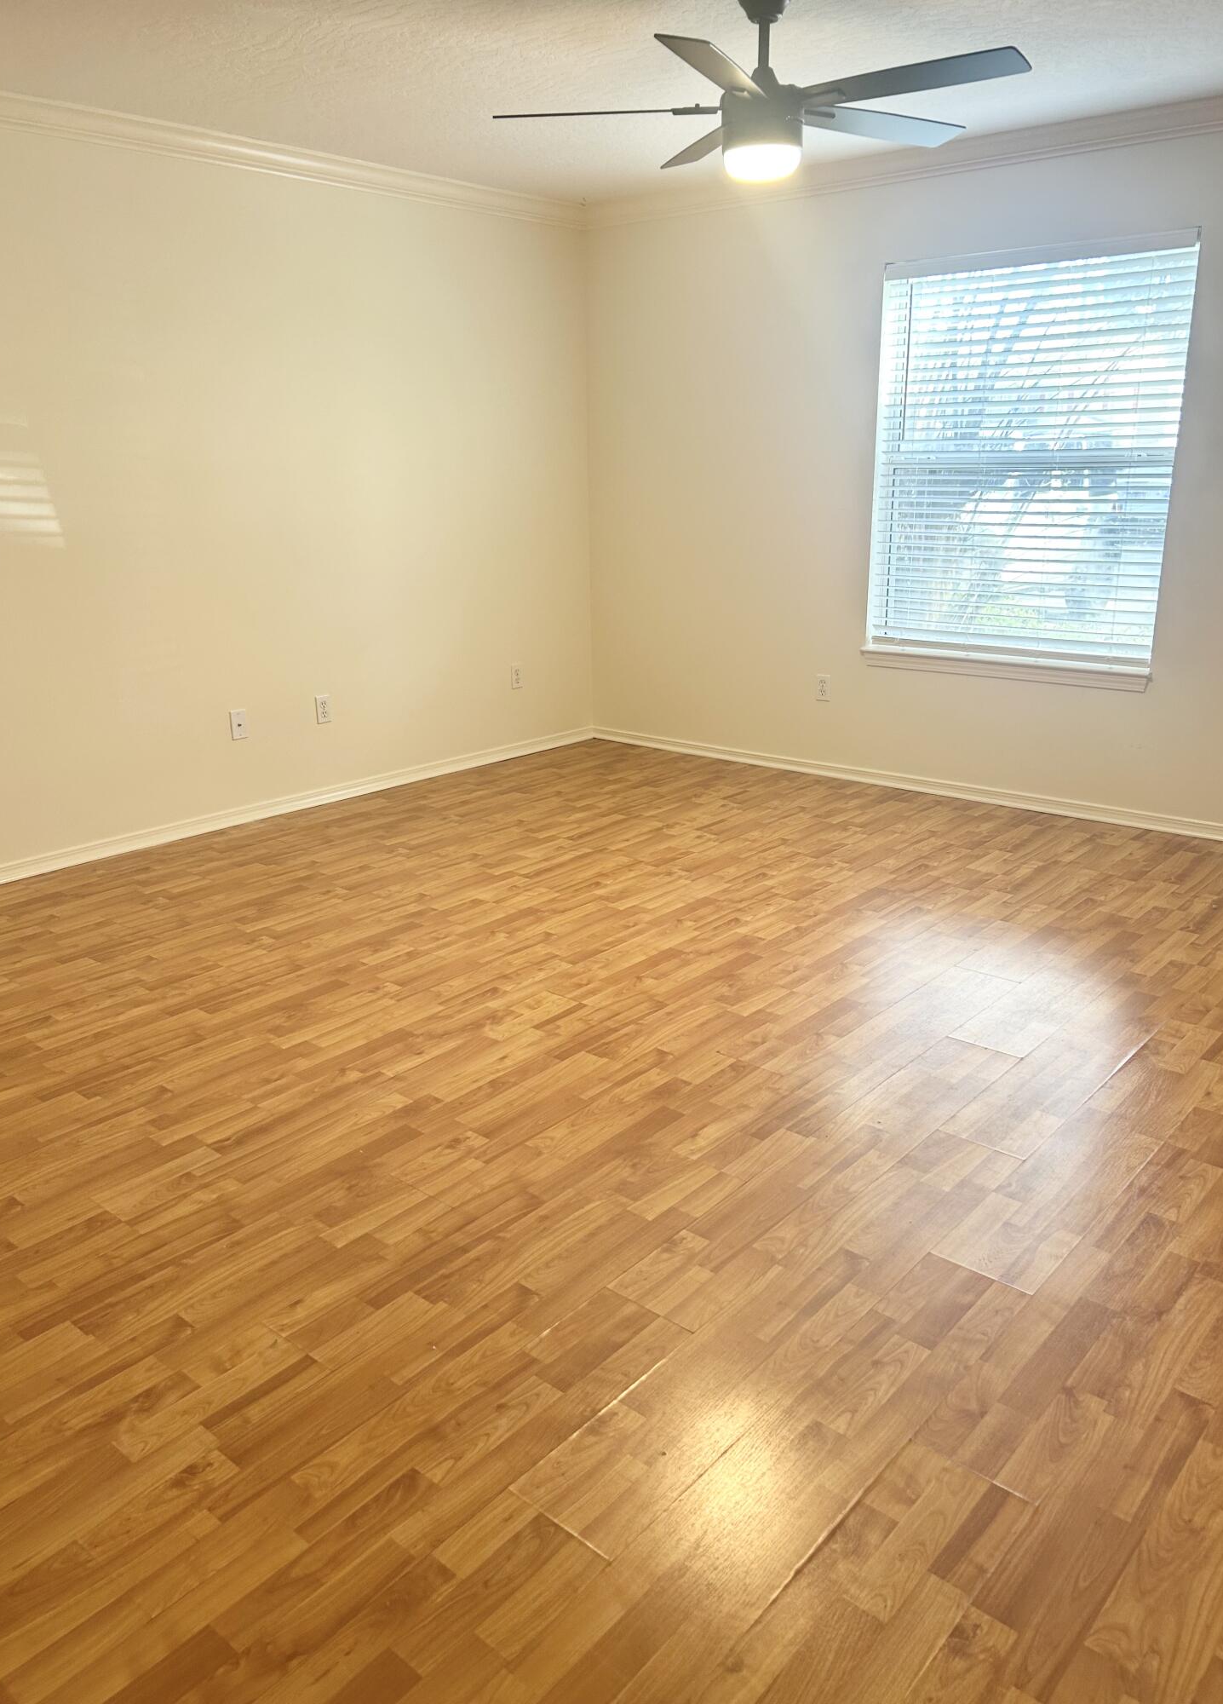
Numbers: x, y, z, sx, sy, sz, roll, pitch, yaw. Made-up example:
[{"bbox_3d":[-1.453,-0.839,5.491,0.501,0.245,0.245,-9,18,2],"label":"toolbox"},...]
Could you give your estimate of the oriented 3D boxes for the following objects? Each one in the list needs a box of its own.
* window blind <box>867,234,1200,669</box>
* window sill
[{"bbox_3d":[1.538,-1.475,4.843,1.153,1.472,0.077,14,22,39],"label":"window blind"},{"bbox_3d":[1.538,-0.730,5.064,1.200,0.078,0.105,14,22,39],"label":"window sill"}]

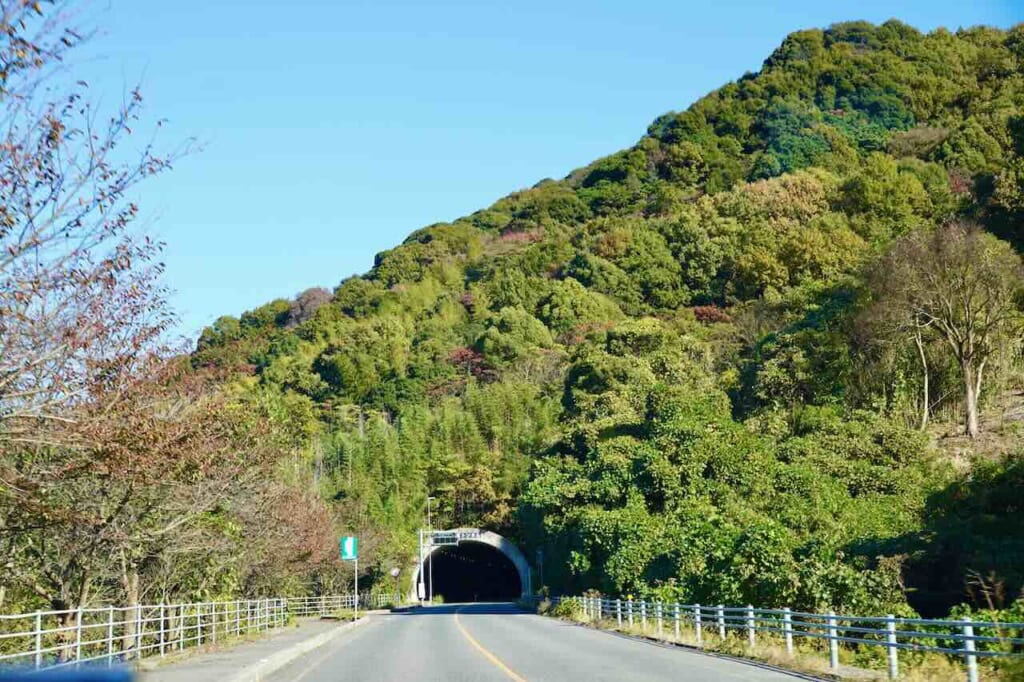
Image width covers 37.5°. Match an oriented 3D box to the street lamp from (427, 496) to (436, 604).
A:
[{"bbox_3d":[-7.530,19.886,143.057,0.750,10.000,0.300,-1,-9,0],"label":"street lamp"}]

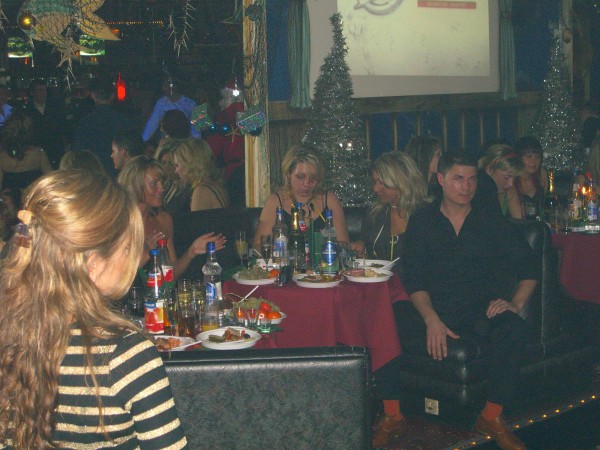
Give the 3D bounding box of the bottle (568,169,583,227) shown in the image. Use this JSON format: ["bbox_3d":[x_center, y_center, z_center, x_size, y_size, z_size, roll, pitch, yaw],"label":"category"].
[{"bbox_3d":[1.550,-0.150,6.612,0.077,0.320,0.077,0,9,0],"label":"bottle"}]

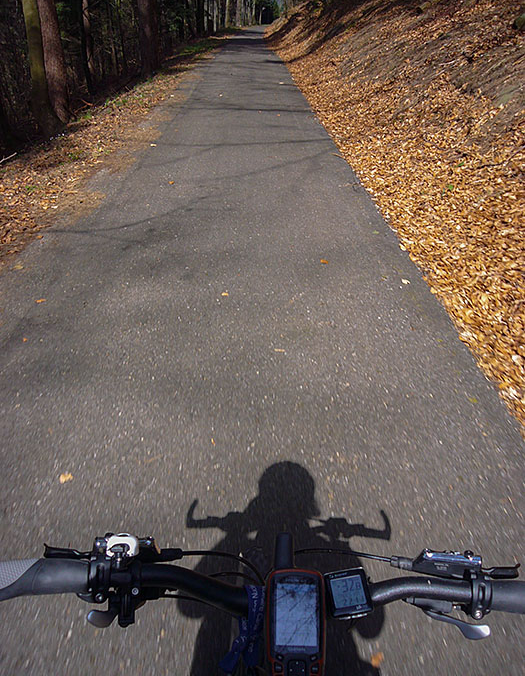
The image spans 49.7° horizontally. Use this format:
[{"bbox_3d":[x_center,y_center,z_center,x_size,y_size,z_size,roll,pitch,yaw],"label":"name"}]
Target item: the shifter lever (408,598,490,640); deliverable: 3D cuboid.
[{"bbox_3d":[0.198,0.298,0.605,0.088,0.036,0.050,7,30,12],"label":"shifter lever"}]

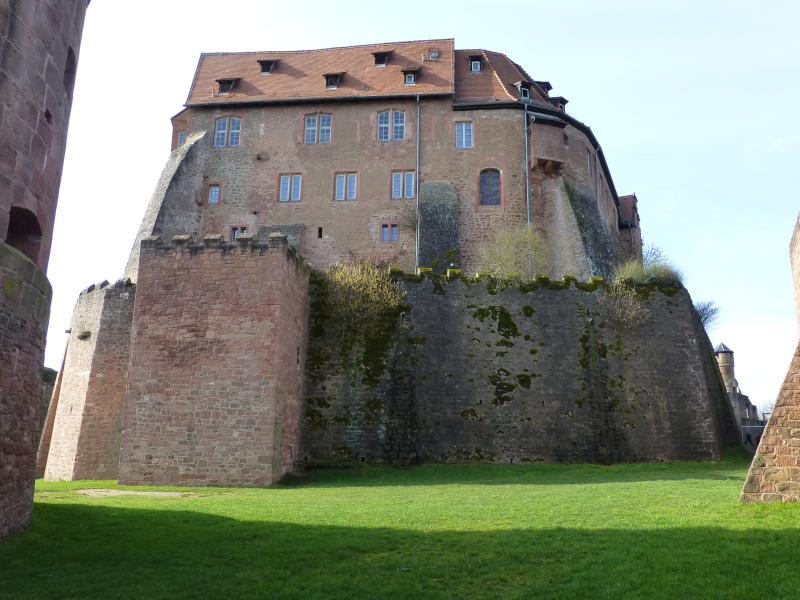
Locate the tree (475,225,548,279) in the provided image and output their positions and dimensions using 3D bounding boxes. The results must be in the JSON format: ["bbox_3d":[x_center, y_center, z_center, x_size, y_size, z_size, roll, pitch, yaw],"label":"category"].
[{"bbox_3d":[6.200,-2.613,35.982,4.115,3.479,3.400,1,-11,0],"label":"tree"}]

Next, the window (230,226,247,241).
[{"bbox_3d":[-10.249,-4.107,41.362,1.079,1.226,0.200,0,-10,6],"label":"window"}]

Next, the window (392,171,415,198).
[{"bbox_3d":[0.230,-7.254,40.765,1.451,1.857,0.200,0,-10,6],"label":"window"}]

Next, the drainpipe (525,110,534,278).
[{"bbox_3d":[7.828,-6.447,39.542,0.130,11.580,0.130,0,-11,6],"label":"drainpipe"}]

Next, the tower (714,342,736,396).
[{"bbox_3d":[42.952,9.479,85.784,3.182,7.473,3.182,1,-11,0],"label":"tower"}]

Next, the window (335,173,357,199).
[{"bbox_3d":[-3.444,-7.204,41.161,1.468,1.835,0.200,0,-10,6],"label":"window"}]

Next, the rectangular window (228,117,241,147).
[{"bbox_3d":[-10.857,-11.056,42.687,0.806,2.057,0.200,0,-11,6],"label":"rectangular window"}]

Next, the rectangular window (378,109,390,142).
[{"bbox_3d":[-1.009,-11.179,41.599,0.805,2.112,0.200,0,-10,6],"label":"rectangular window"}]

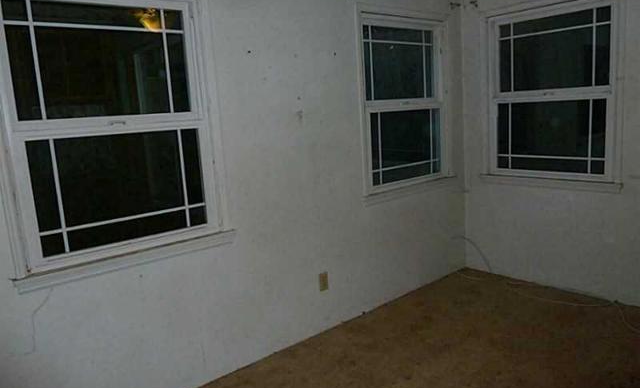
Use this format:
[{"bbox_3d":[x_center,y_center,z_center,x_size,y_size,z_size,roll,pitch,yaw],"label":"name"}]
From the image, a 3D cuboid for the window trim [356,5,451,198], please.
[{"bbox_3d":[0.643,-0.677,3.366,0.992,1.262,0.080,-11,12,-39],"label":"window trim"}]

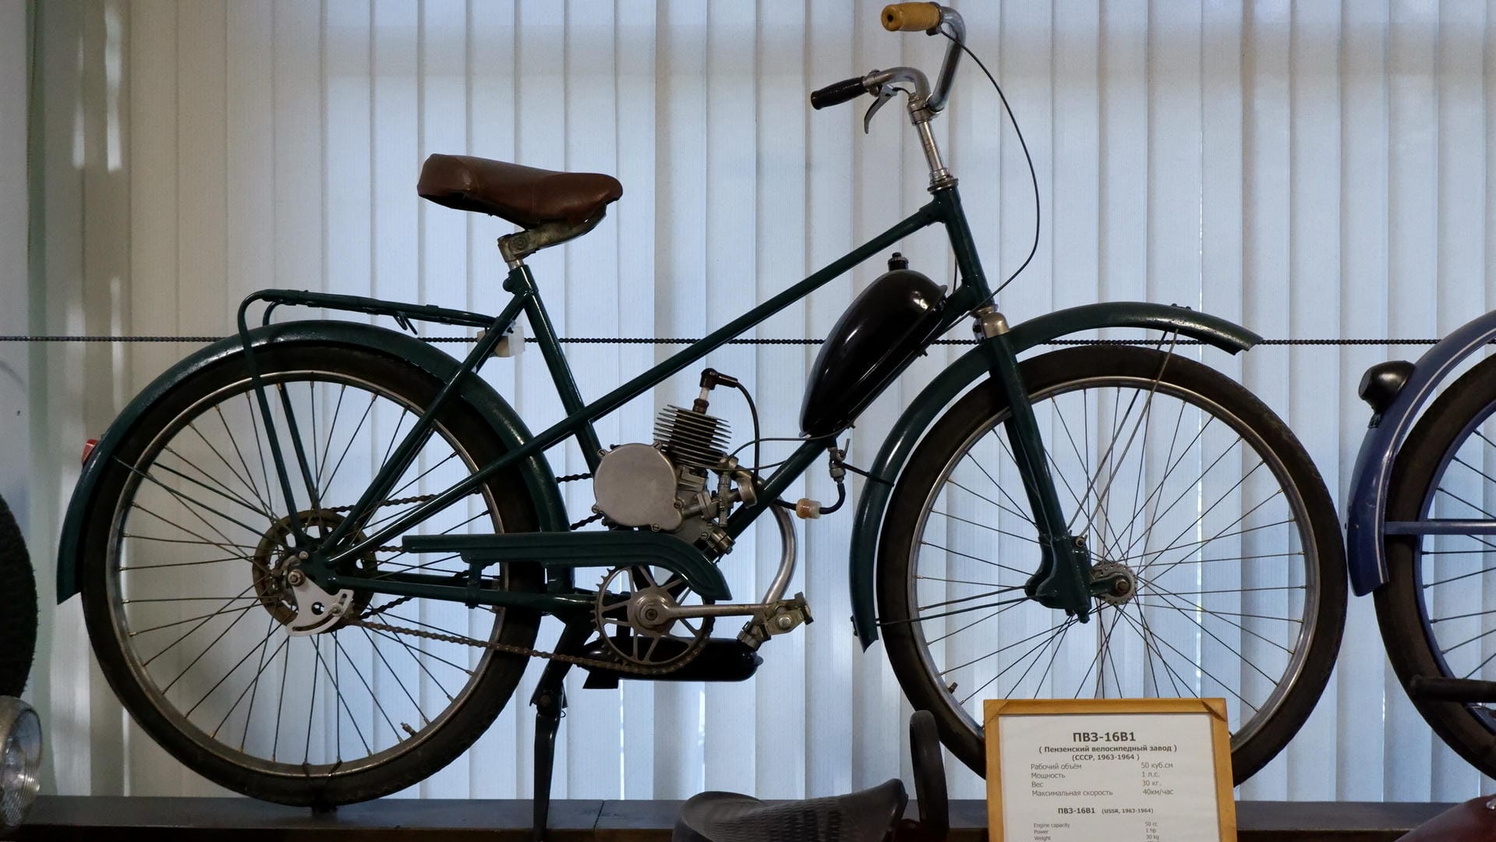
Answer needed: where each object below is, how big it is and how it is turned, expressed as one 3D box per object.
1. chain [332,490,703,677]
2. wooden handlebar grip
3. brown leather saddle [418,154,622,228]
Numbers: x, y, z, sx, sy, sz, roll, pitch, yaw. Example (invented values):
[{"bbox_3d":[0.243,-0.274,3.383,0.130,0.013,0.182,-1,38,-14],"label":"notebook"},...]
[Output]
[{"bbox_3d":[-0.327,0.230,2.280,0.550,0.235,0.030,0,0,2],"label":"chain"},{"bbox_3d":[0.201,-0.496,2.050,0.035,0.035,0.085,0,10,45],"label":"wooden handlebar grip"},{"bbox_3d":[-0.312,-0.316,2.312,0.270,0.095,0.205,5,1,2],"label":"brown leather saddle"}]

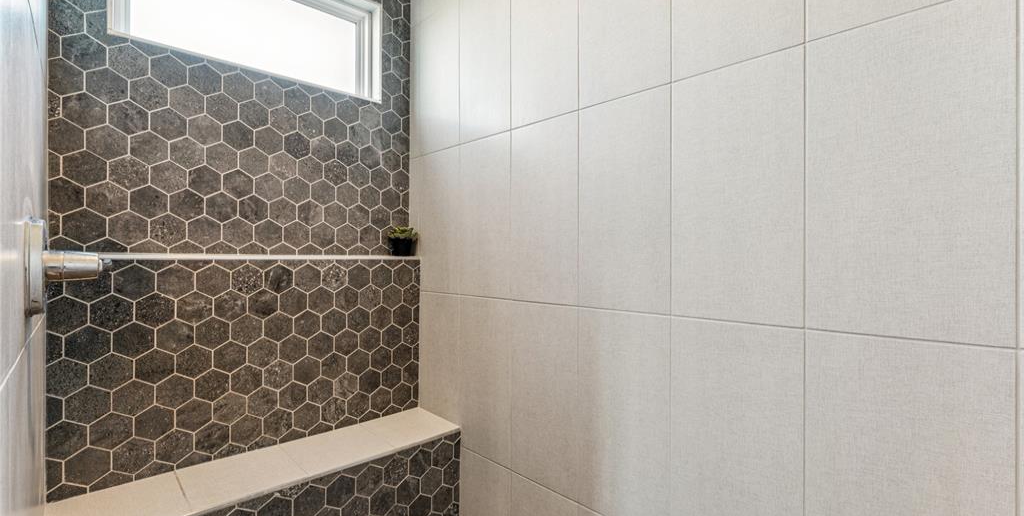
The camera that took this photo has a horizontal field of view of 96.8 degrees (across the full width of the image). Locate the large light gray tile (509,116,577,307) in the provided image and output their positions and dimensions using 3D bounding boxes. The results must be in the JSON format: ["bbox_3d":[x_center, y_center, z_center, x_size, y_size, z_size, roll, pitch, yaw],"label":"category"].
[{"bbox_3d":[0.109,-0.154,1.530,0.018,0.610,0.302,0,0,-44],"label":"large light gray tile"}]

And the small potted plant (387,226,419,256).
[{"bbox_3d":[-0.496,-0.073,2.041,0.122,0.131,0.122,0,0,-44],"label":"small potted plant"}]

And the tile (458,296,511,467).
[{"bbox_3d":[-0.101,0.458,1.749,0.018,0.610,0.302,0,0,-44],"label":"tile"}]

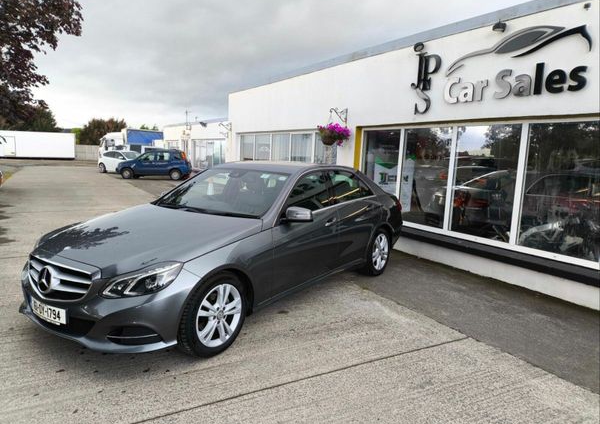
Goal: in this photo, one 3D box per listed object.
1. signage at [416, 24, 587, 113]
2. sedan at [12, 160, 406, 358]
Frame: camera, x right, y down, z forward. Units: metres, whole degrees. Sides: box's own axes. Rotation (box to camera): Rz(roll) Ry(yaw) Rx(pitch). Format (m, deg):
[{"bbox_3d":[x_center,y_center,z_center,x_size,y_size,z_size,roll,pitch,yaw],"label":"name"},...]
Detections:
[{"bbox_3d":[2.385,-1.813,5.700,0.080,0.930,2.610,-2,9,-31],"label":"signage"},{"bbox_3d":[-0.402,0.134,4.963,1.900,1.460,4.880,7,9,34],"label":"sedan"}]

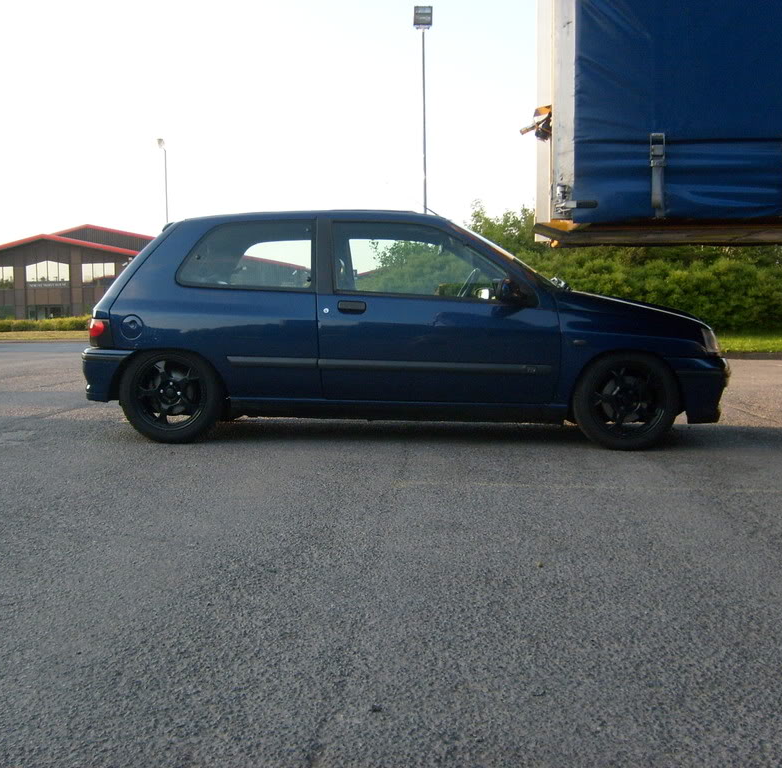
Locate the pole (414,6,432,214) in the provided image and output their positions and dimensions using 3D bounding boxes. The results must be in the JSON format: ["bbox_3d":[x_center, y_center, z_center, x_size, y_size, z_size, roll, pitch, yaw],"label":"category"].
[{"bbox_3d":[1.036,-6.476,32.035,0.550,10.200,0.450,-1,3,0],"label":"pole"}]

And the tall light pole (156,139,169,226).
[{"bbox_3d":[-12.038,-7.866,55.066,0.500,10.200,0.480,-2,4,-17],"label":"tall light pole"}]

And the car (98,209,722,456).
[{"bbox_3d":[0.105,-0.372,6.370,3.710,1.355,1.660,1,3,0],"label":"car"}]

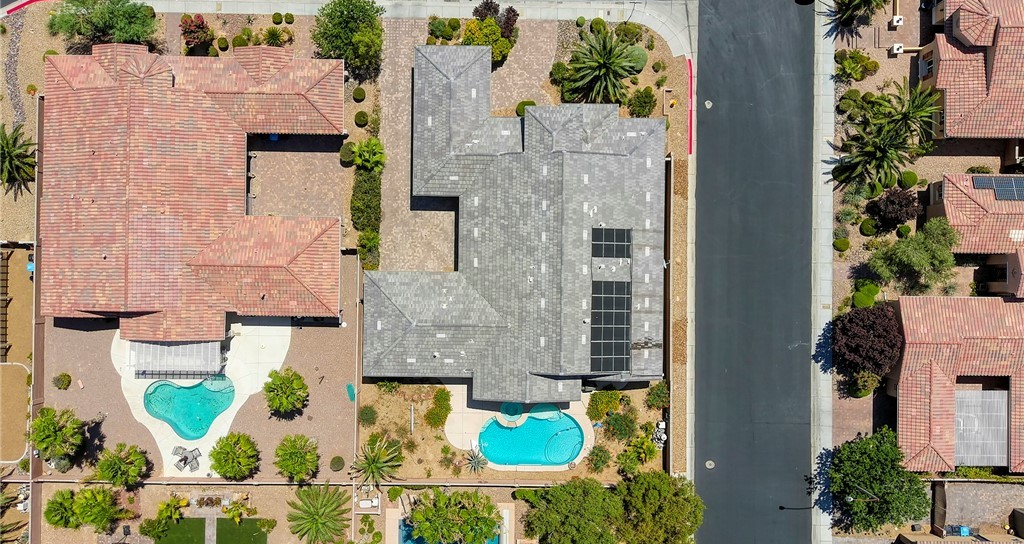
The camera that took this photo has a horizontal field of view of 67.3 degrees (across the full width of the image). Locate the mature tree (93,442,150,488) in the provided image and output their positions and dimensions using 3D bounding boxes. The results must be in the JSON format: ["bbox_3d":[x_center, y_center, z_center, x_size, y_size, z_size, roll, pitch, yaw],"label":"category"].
[{"bbox_3d":[-34.210,16.910,67.650,4.500,3.700,4.000,0,90,0],"label":"mature tree"}]

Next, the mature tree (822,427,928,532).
[{"bbox_3d":[31.230,17.600,65.540,8.530,5.930,9.120,0,90,0],"label":"mature tree"}]

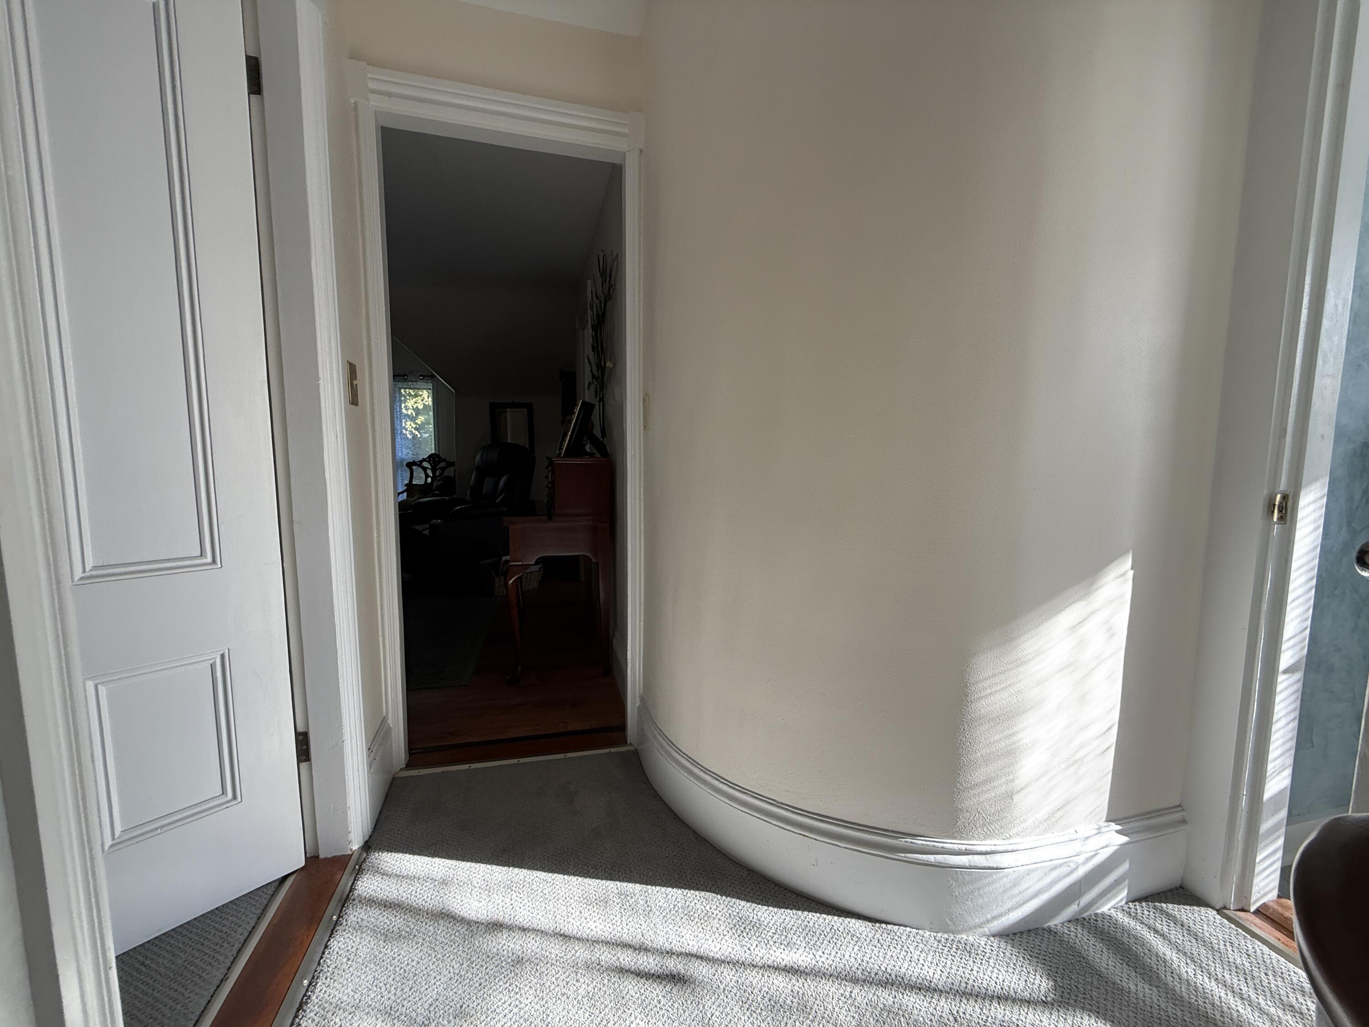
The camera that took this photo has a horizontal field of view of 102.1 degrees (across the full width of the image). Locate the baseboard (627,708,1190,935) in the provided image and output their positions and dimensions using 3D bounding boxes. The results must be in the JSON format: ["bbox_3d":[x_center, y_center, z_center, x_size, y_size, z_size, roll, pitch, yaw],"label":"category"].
[{"bbox_3d":[0.442,0.789,1.474,1.521,0.213,0.429,3,6,24],"label":"baseboard"}]

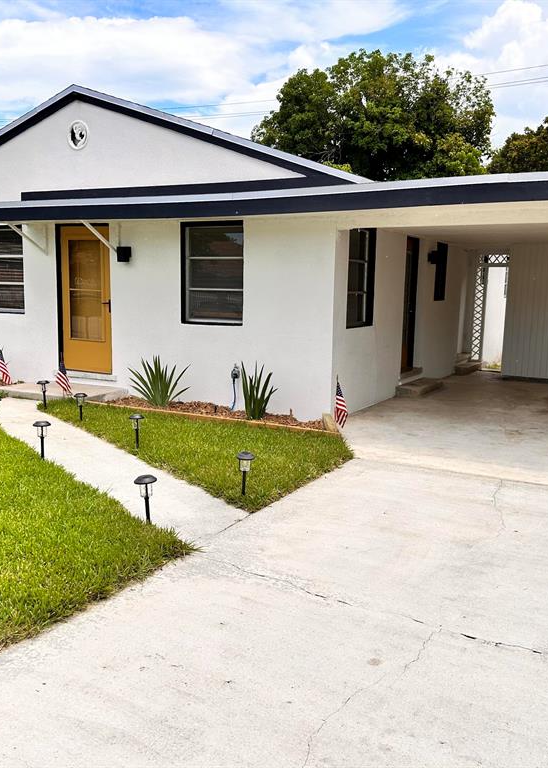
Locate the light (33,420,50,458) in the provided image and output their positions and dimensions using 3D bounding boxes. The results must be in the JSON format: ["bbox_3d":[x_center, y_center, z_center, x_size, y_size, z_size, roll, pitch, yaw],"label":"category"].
[{"bbox_3d":[-2.004,0.489,6.152,0.148,0.348,0.148,-2,8,-18],"label":"light"}]

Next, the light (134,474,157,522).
[{"bbox_3d":[-0.828,0.750,4.645,0.146,0.330,0.146,0,8,-10],"label":"light"}]

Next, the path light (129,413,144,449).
[{"bbox_3d":[-1.297,0.450,6.740,0.138,0.340,0.138,-1,8,-11],"label":"path light"}]

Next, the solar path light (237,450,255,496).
[{"bbox_3d":[-0.215,0.673,5.345,0.134,0.347,0.134,1,8,-2],"label":"solar path light"}]

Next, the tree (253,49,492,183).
[{"bbox_3d":[3.459,-6.493,24.681,8.200,9.500,7.800,5,9,26],"label":"tree"}]

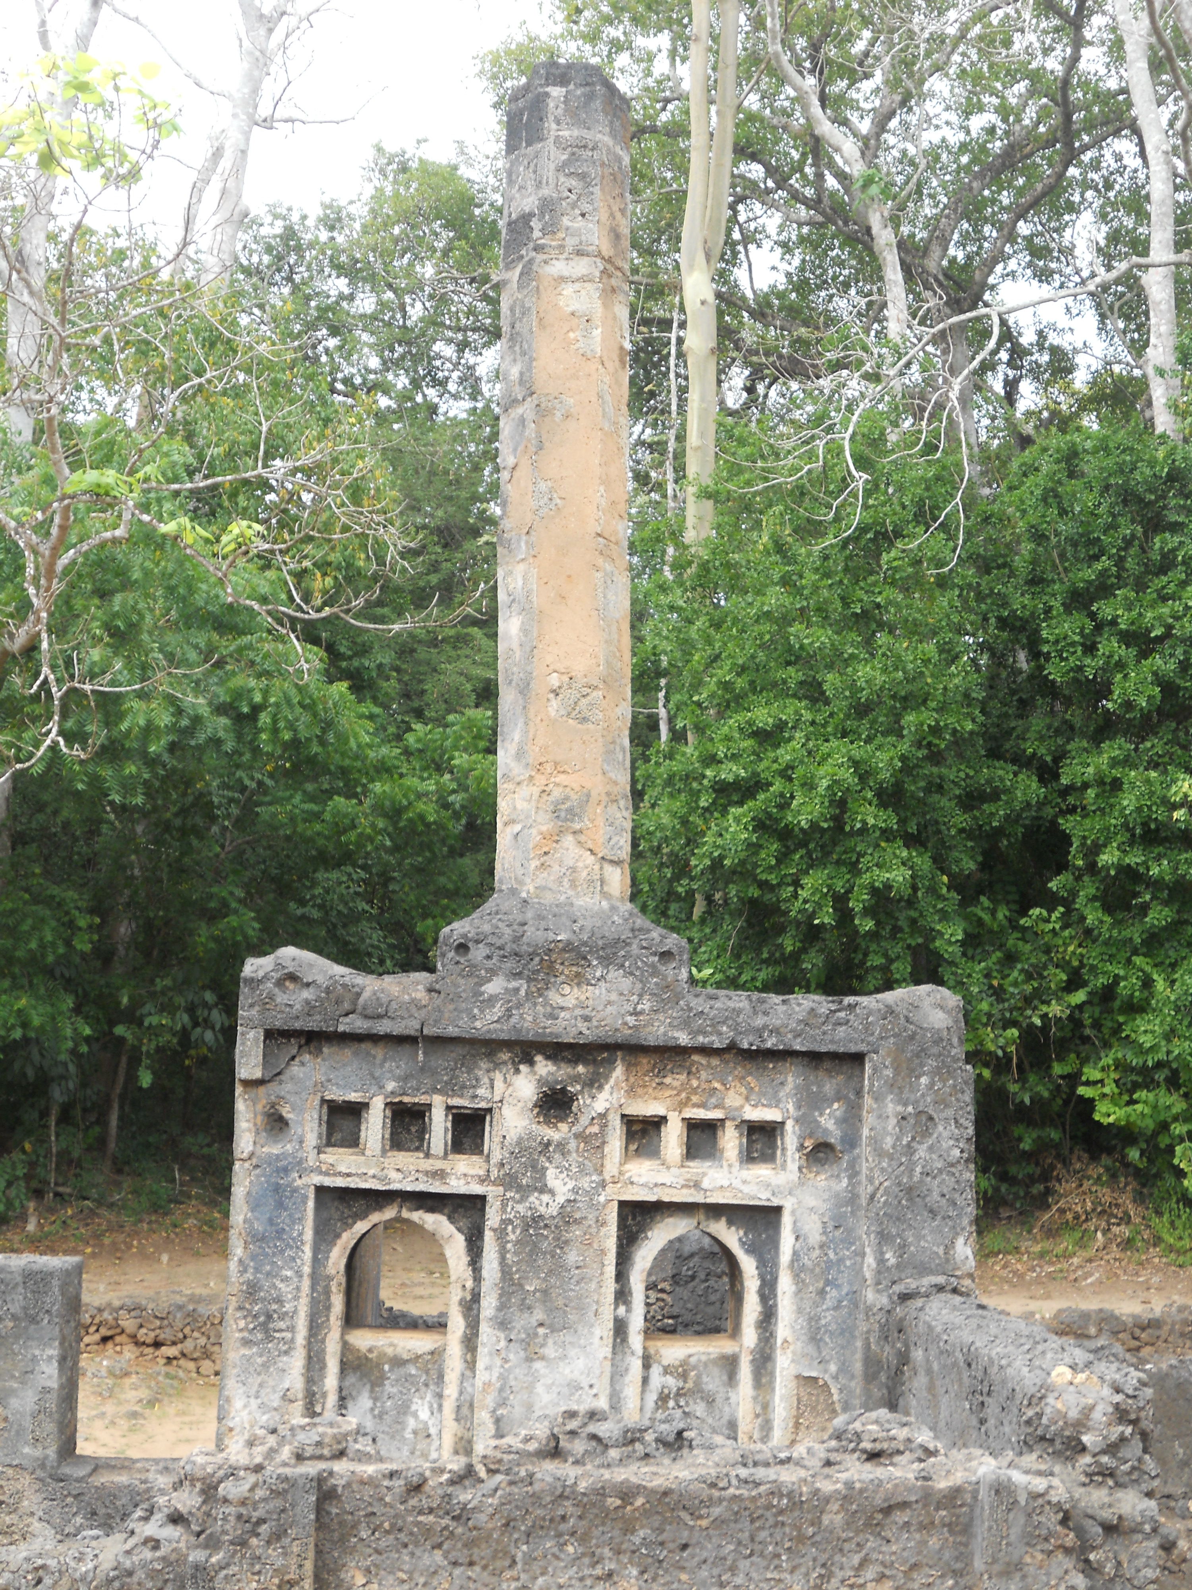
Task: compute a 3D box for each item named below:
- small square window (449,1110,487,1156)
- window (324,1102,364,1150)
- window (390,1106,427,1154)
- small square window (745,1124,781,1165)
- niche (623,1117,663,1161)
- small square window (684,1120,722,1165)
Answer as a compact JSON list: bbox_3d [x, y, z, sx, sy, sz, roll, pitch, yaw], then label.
[{"bbox_3d":[-0.517,1.367,8.549,0.146,0.177,0.130,3,-9,-2],"label":"small square window"},{"bbox_3d":[-1.013,1.337,8.532,0.154,0.181,0.130,3,-9,-2],"label":"window"},{"bbox_3d":[-0.758,1.353,8.540,0.149,0.191,0.130,3,-9,-2],"label":"window"},{"bbox_3d":[0.672,1.421,8.592,0.137,0.163,0.130,3,-9,-2],"label":"small square window"},{"bbox_3d":[0.187,1.399,8.575,0.149,0.172,0.130,3,-9,-2],"label":"niche"},{"bbox_3d":[0.425,1.410,8.583,0.146,0.173,0.130,3,-9,-2],"label":"small square window"}]

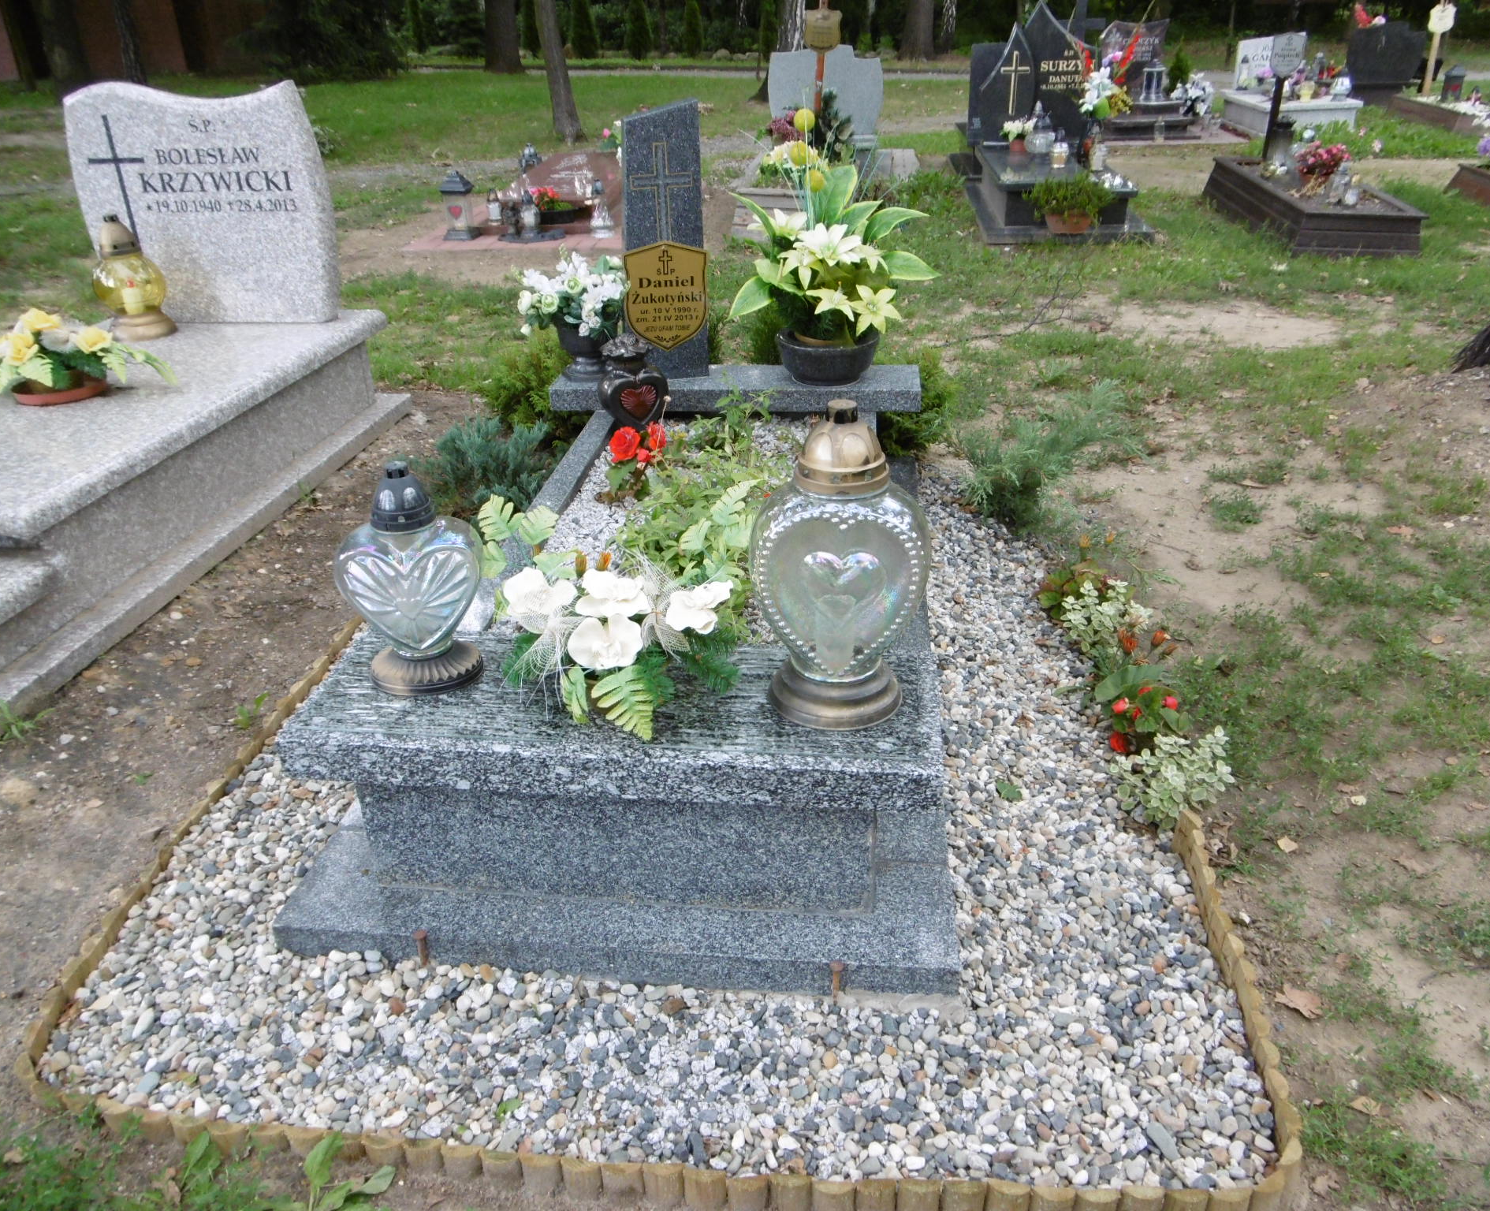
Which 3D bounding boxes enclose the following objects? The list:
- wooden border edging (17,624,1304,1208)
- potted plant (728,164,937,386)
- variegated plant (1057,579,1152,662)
[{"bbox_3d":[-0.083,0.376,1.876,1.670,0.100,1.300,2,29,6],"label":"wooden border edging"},{"bbox_3d":[0.214,-0.809,2.769,0.530,0.510,0.420,2,29,6],"label":"potted plant"},{"bbox_3d":[0.716,0.033,2.220,0.175,0.150,0.165,2,29,6],"label":"variegated plant"}]

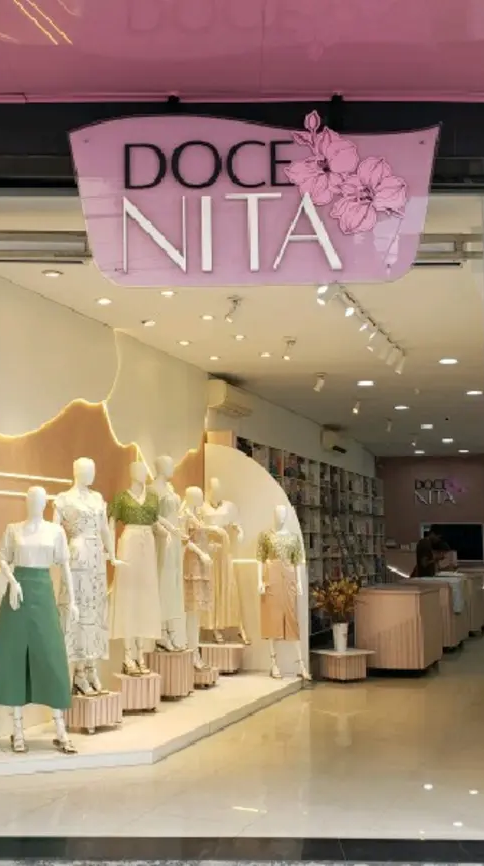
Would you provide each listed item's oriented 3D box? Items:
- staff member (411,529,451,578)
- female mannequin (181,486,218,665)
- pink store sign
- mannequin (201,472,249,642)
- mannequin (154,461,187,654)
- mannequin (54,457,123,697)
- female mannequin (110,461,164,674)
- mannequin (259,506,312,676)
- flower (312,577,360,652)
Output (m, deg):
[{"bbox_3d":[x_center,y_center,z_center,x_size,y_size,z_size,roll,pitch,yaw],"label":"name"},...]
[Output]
[{"bbox_3d":[3.227,2.522,15.004,0.550,1.650,0.500,-2,-7,15],"label":"staff member"},{"bbox_3d":[-0.458,1.424,8.727,0.390,1.770,0.430,-6,-9,42],"label":"female mannequin"},{"bbox_3d":[0.068,-1.174,4.340,1.850,0.900,0.070,0,-7,0],"label":"pink store sign"},{"bbox_3d":[-0.202,1.365,9.480,0.520,1.770,0.380,3,-7,-20],"label":"mannequin"},{"bbox_3d":[-0.679,1.084,8.003,0.400,1.770,0.430,-4,-8,32],"label":"mannequin"},{"bbox_3d":[-1.191,1.069,6.638,0.400,1.770,0.470,-7,-10,45],"label":"mannequin"},{"bbox_3d":[-0.912,1.118,7.422,0.460,1.770,0.390,5,-8,-36],"label":"female mannequin"},{"bbox_3d":[0.425,1.638,9.103,0.530,1.770,0.360,2,-7,-18],"label":"mannequin"},{"bbox_3d":[1.046,1.985,9.600,0.520,0.840,0.500,0,-7,0],"label":"flower"}]

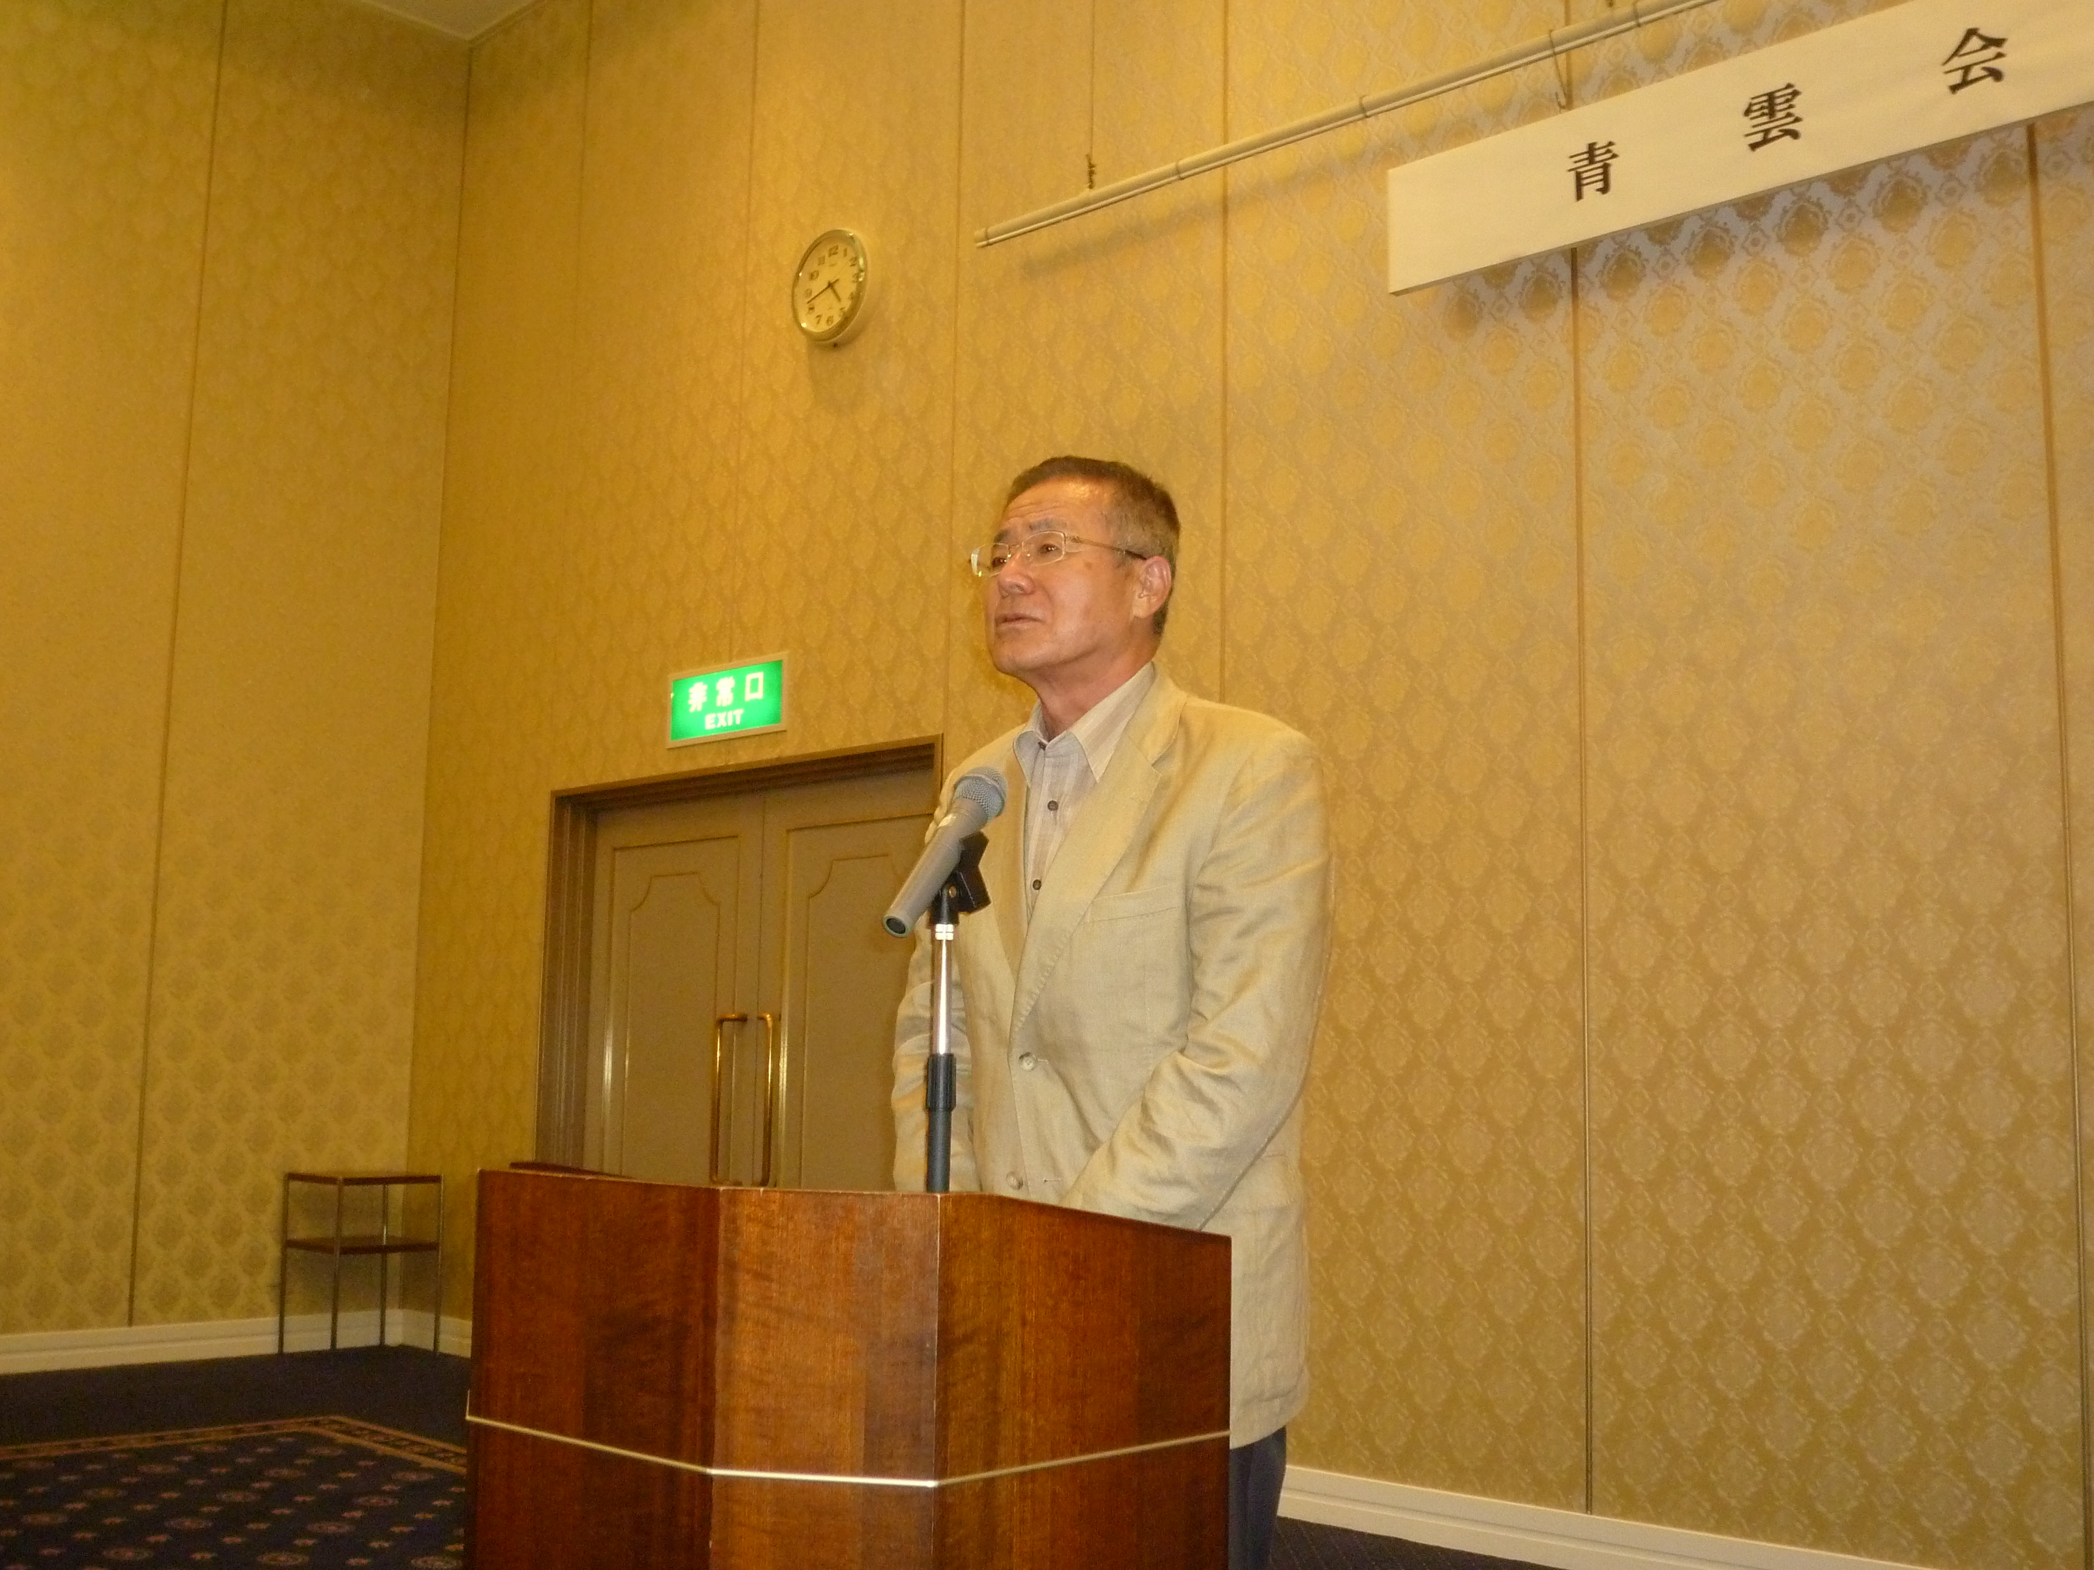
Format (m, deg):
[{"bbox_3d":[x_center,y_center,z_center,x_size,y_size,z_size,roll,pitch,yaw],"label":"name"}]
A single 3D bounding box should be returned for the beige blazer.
[{"bbox_3d":[0.068,0.270,2.350,0.510,0.760,0.380,-6,-10,43],"label":"beige blazer"}]

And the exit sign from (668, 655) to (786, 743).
[{"bbox_3d":[-1.059,-0.279,7.850,0.610,0.250,0.035,-6,-10,44],"label":"exit sign"}]

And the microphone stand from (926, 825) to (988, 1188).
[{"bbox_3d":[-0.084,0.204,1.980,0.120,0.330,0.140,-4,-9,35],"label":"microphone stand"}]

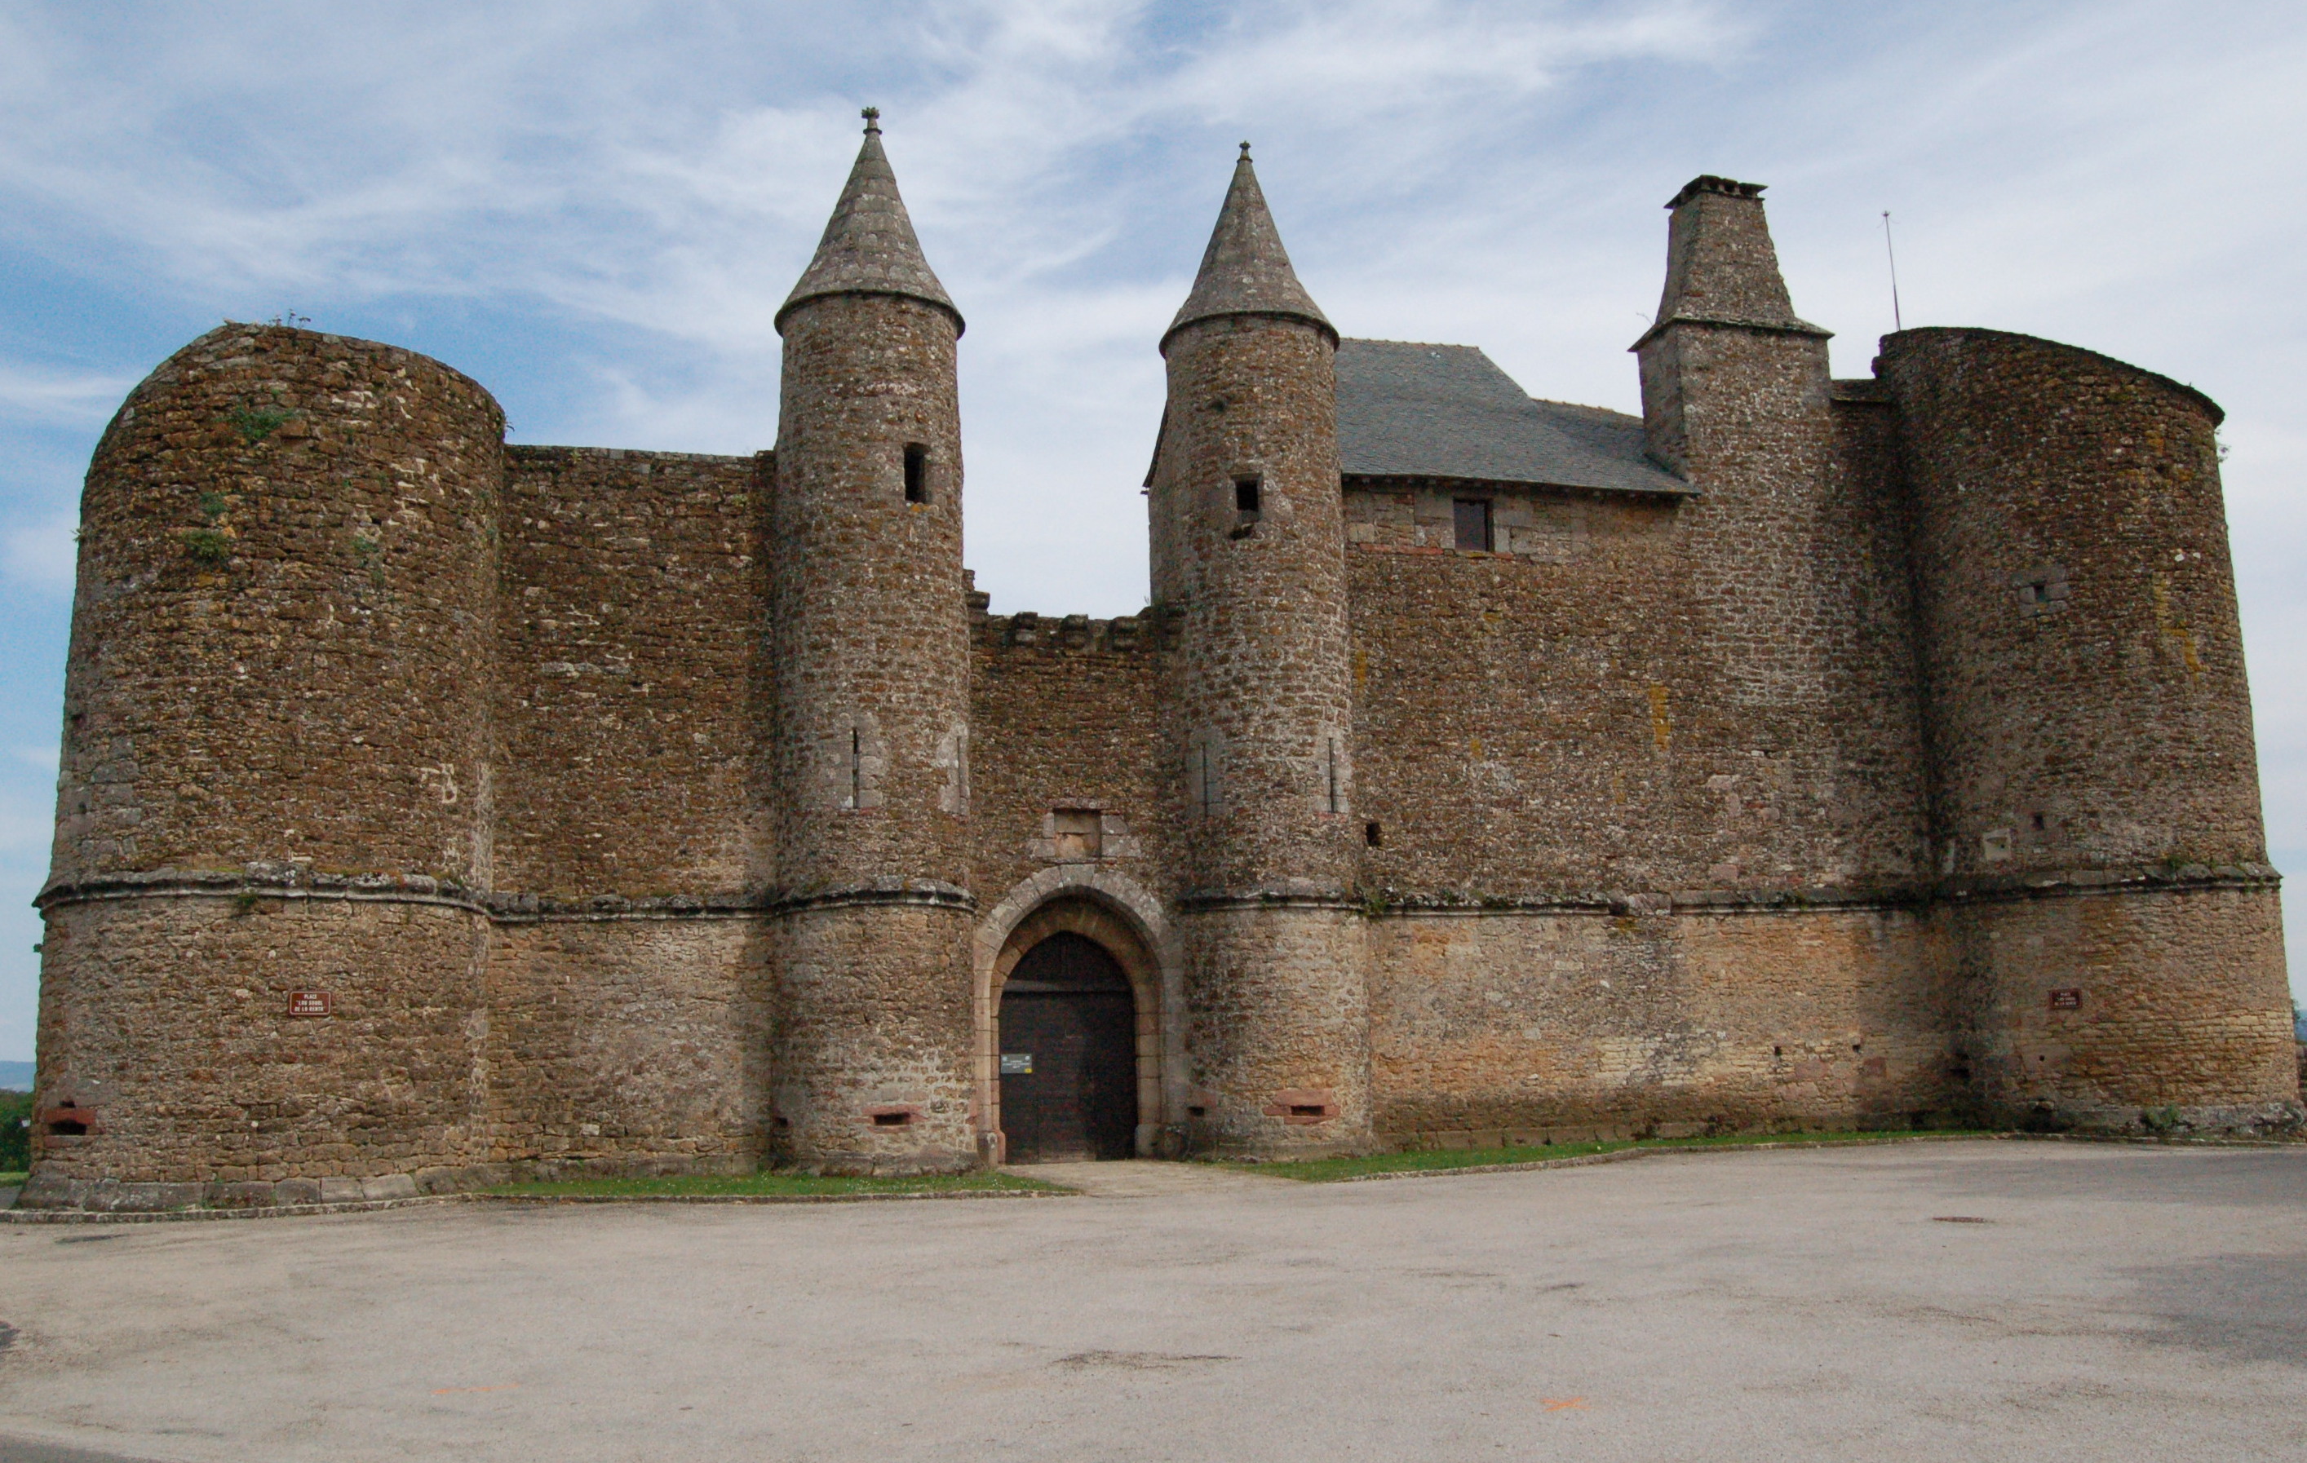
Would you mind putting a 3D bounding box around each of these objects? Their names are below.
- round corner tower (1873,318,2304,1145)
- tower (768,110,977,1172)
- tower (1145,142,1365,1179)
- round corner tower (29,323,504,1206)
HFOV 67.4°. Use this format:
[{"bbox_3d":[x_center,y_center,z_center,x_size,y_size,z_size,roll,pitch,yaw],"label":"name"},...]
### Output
[{"bbox_3d":[15.510,-0.152,29.210,5.402,13.277,5.402,-1,-10,0],"label":"round corner tower"},{"bbox_3d":[-4.241,-1.834,25.891,3.154,16.310,3.154,1,-11,-10],"label":"tower"},{"bbox_3d":[1.701,-1.796,27.964,3.163,16.786,3.163,1,-11,-10],"label":"tower"},{"bbox_3d":[-11.579,0.373,23.140,5.447,11.244,5.447,1,-11,-10],"label":"round corner tower"}]

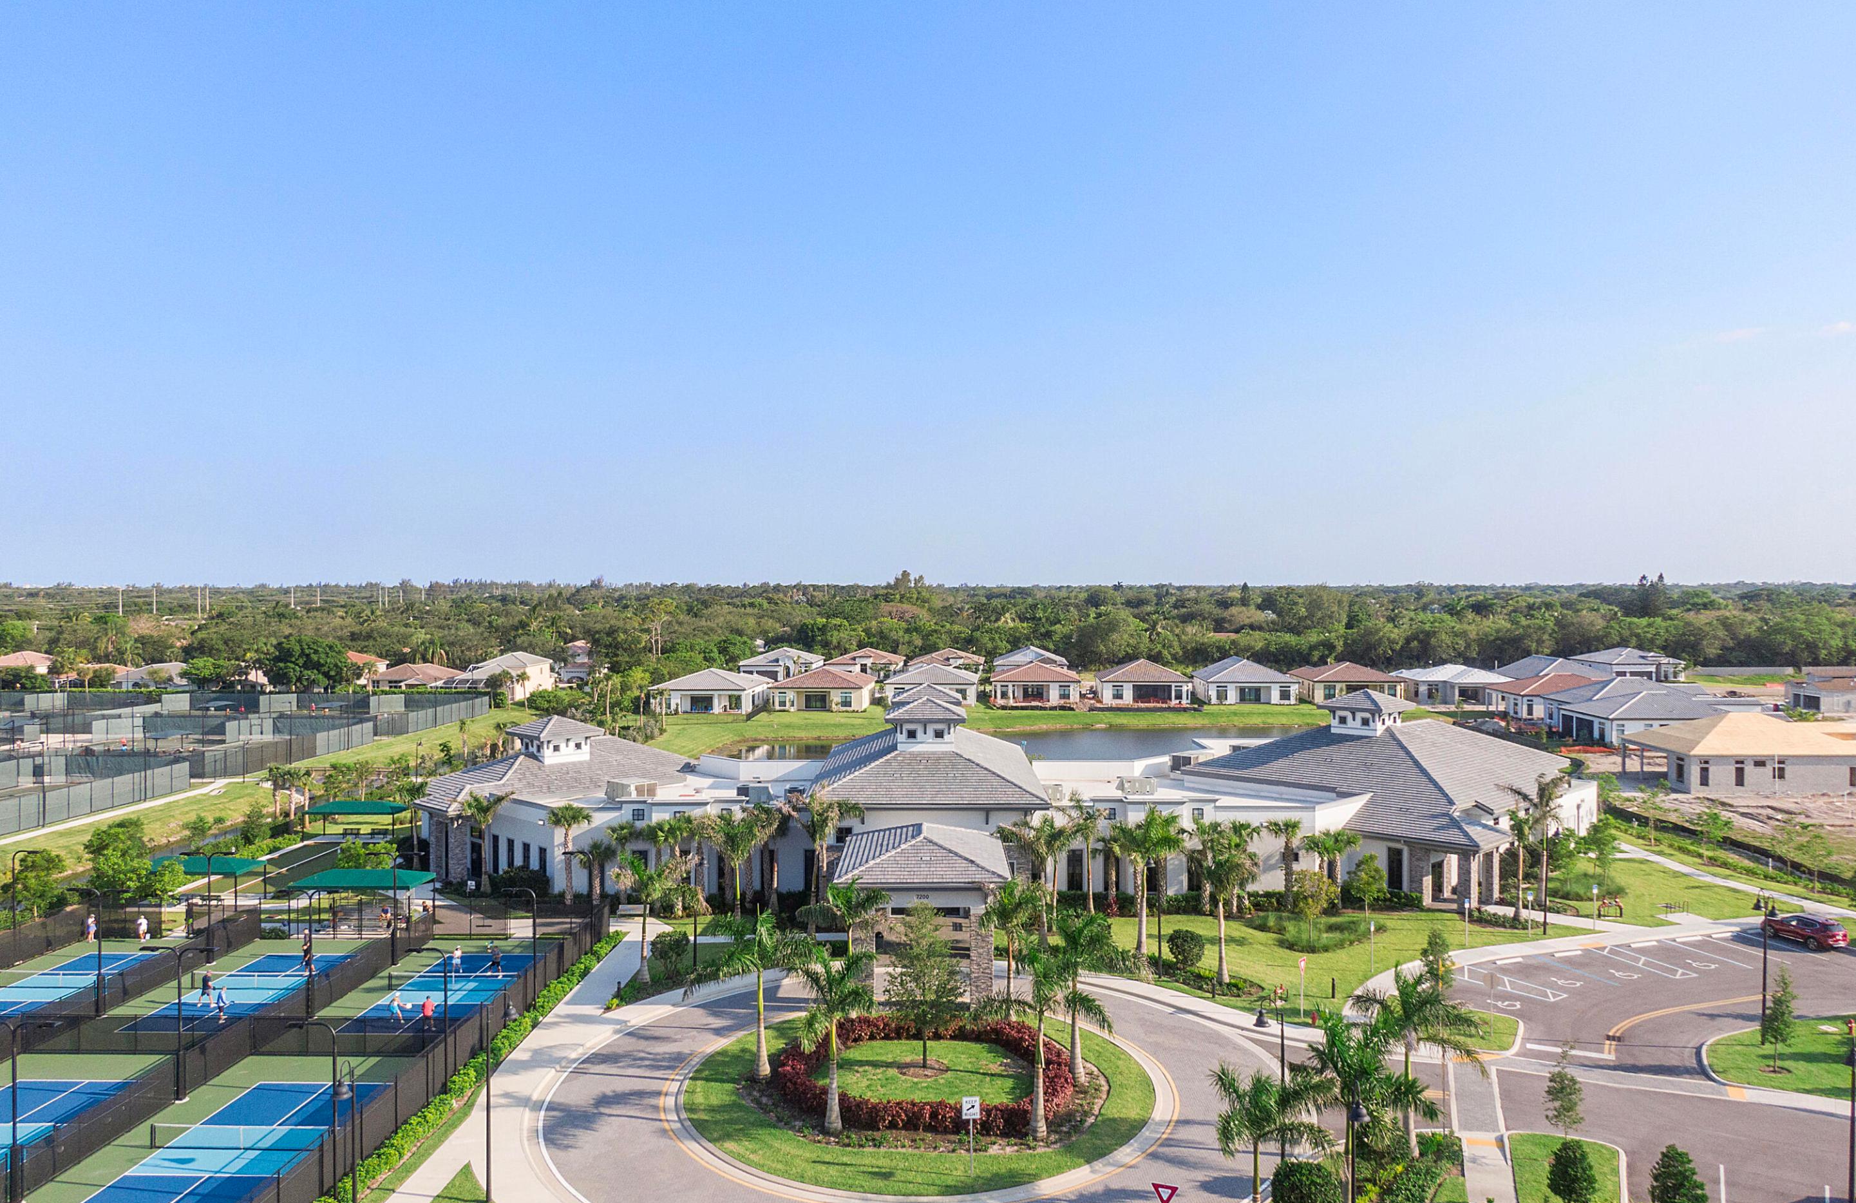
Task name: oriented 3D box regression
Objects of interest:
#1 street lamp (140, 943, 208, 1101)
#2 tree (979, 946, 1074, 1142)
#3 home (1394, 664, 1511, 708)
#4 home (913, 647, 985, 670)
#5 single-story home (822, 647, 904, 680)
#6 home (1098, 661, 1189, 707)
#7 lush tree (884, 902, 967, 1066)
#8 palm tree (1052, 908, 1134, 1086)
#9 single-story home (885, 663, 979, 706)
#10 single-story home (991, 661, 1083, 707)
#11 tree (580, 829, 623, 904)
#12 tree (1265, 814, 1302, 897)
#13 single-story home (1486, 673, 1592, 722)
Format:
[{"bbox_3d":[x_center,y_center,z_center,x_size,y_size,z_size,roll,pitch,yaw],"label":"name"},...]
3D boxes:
[{"bbox_3d":[-31.272,17.568,53.606,3.000,6.450,0.500,0,1,0],"label":"street lamp"},{"bbox_3d":[3.777,16.903,49.187,3.594,7.382,3.594,0,1,0],"label":"tree"},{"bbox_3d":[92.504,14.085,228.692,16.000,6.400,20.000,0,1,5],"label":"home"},{"bbox_3d":[4.530,13.339,276.939,15.300,6.600,21.500,0,1,4],"label":"home"},{"bbox_3d":[-13.603,13.822,290.873,15.800,6.890,21.000,0,1,3],"label":"single-story home"},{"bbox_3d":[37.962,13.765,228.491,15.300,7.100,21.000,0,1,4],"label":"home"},{"bbox_3d":[-0.097,17.022,57.246,3.750,7.300,3.560,0,1,0],"label":"lush tree"},{"bbox_3d":[6.977,17.045,55.522,3.700,7.450,3.600,0,1,0],"label":"palm tree"},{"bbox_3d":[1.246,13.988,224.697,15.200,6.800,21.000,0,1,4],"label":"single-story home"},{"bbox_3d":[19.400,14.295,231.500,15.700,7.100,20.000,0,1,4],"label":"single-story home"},{"bbox_3d":[-20.930,17.268,81.765,2.600,4.750,2.600,0,1,0],"label":"tree"},{"bbox_3d":[22.610,16.773,81.673,2.400,5.700,2.400,0,1,0],"label":"tree"},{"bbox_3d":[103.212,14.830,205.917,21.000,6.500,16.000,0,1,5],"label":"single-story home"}]

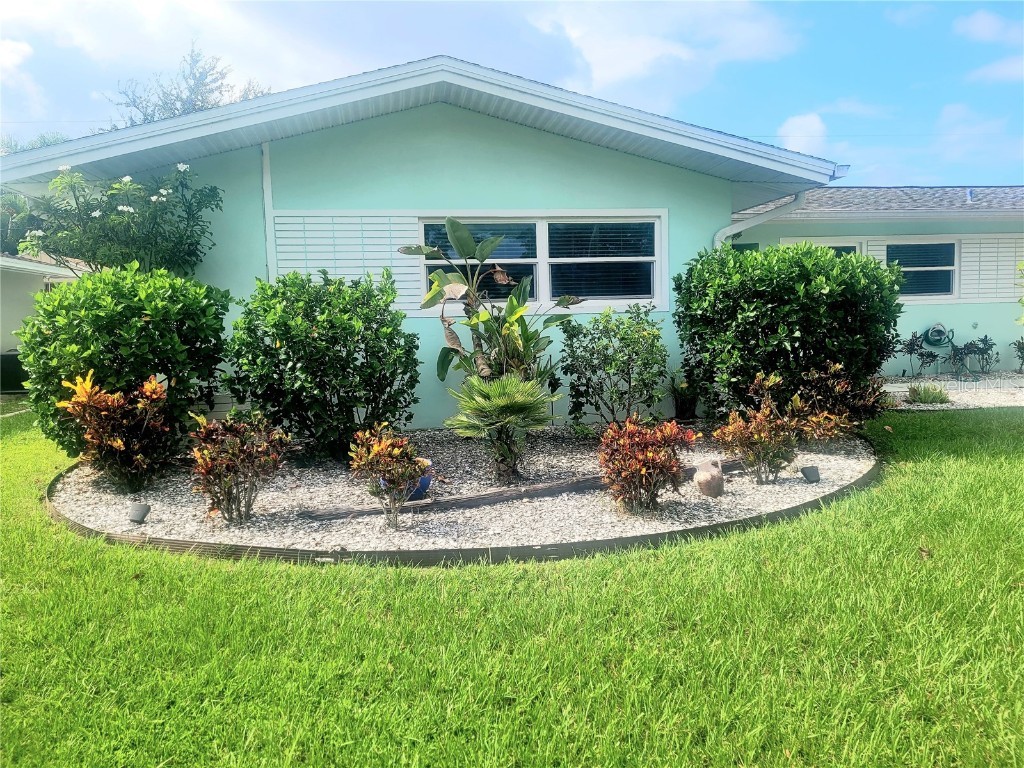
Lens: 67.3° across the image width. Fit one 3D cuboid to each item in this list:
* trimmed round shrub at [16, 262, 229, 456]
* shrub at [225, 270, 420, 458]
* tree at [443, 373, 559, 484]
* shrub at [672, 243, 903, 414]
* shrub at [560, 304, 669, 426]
[{"bbox_3d":[-3.748,-0.212,7.400,1.999,1.915,1.850,-2,5,-9],"label":"trimmed round shrub"},{"bbox_3d":[-1.873,-0.193,7.600,1.898,1.858,1.800,-2,5,-9],"label":"shrub"},{"bbox_3d":[-0.079,0.366,6.400,0.946,0.890,0.900,-2,5,-9],"label":"tree"},{"bbox_3d":[3.045,-0.558,8.500,2.491,2.011,2.000,-2,5,-9],"label":"shrub"},{"bbox_3d":[1.159,-0.198,8.700,1.197,1.403,1.100,-2,5,-9],"label":"shrub"}]

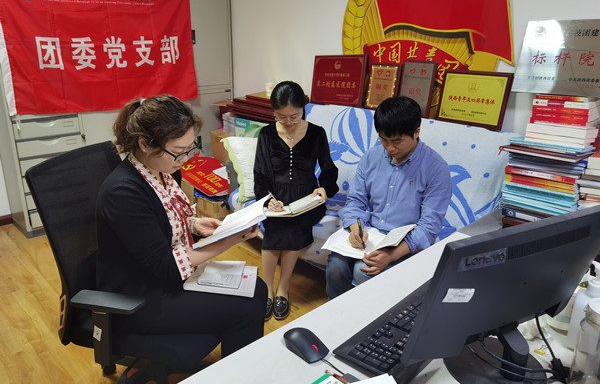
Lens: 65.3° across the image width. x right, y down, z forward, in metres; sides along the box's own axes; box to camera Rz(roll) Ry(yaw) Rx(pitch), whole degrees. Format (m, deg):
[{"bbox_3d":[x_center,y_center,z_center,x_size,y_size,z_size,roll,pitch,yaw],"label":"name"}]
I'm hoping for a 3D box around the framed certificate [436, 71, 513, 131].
[{"bbox_3d":[0.935,-0.501,2.520,0.025,0.281,0.414,-1,15,-35],"label":"framed certificate"}]

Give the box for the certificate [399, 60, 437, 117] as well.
[{"bbox_3d":[0.689,-0.602,2.746,0.204,0.313,0.025,17,18,41],"label":"certificate"}]

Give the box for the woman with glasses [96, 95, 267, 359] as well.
[{"bbox_3d":[-0.376,0.285,1.585,0.640,1.220,0.480,3,18,10],"label":"woman with glasses"}]

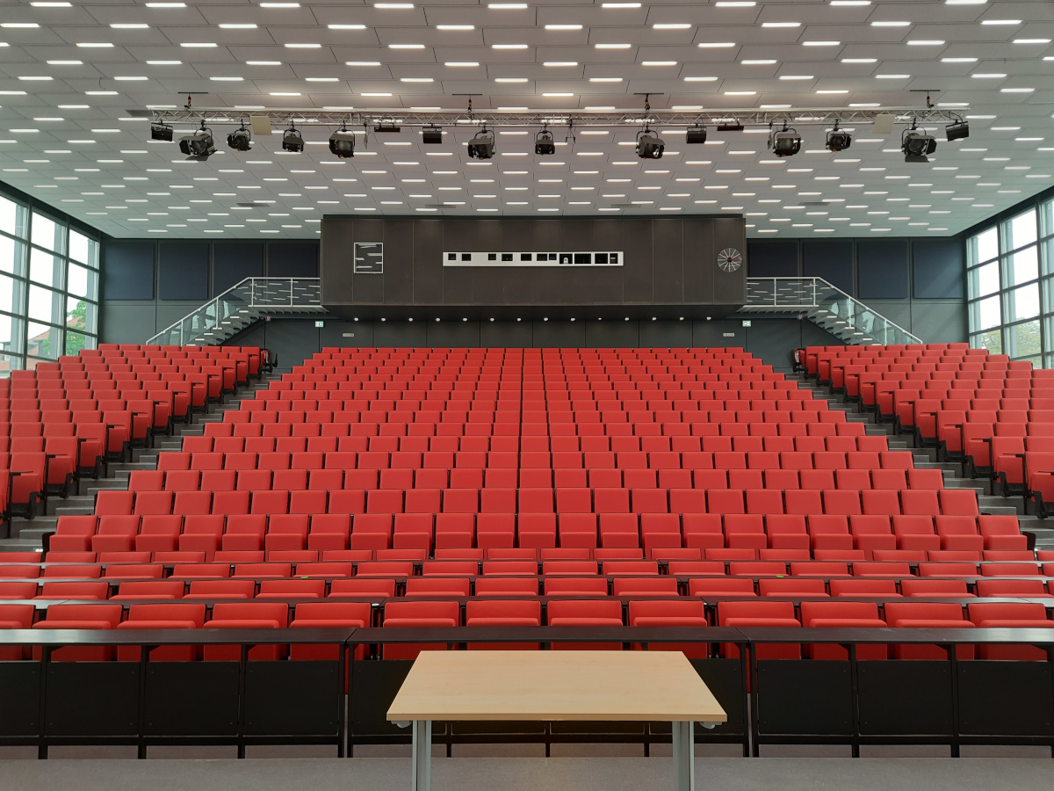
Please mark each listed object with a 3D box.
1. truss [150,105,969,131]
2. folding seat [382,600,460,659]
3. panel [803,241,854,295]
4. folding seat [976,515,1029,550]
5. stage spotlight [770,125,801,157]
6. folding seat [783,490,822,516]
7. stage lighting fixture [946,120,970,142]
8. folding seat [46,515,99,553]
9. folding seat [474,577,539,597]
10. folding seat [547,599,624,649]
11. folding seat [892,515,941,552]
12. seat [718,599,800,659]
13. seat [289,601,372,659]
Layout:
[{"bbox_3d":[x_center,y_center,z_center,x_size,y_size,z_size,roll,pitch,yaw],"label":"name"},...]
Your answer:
[{"bbox_3d":[0.631,-5.444,14.406,16.050,0.310,0.300,0,-4,0],"label":"truss"},{"bbox_3d":[-0.755,1.819,5.141,0.525,0.700,0.330,0,-4,0],"label":"folding seat"},{"bbox_3d":[10.133,-4.195,24.616,1.680,1.930,0.100,0,-4,0],"label":"panel"},{"bbox_3d":[6.172,1.963,9.434,0.510,0.780,0.420,0,-4,0],"label":"folding seat"},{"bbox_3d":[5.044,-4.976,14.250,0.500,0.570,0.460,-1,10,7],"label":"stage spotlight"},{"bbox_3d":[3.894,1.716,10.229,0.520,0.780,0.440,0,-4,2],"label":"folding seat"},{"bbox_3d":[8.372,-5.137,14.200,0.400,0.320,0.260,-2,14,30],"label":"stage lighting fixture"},{"bbox_3d":[-6.203,2.003,9.962,0.525,0.700,0.330,0,-4,-4],"label":"folding seat"},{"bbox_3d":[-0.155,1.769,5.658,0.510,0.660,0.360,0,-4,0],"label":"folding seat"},{"bbox_3d":[0.414,1.816,5.141,0.525,0.700,0.330,0,-4,0],"label":"folding seat"},{"bbox_3d":[5.072,1.957,9.464,0.510,0.780,0.420,0,-4,0],"label":"folding seat"},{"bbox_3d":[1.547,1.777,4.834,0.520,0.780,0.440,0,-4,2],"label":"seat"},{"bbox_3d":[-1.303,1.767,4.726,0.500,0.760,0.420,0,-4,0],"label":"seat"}]

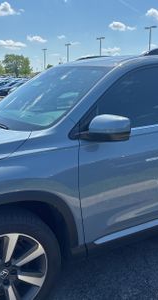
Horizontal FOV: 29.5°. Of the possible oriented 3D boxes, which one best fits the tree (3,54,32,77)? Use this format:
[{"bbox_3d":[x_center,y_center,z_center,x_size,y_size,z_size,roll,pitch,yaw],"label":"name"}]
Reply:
[{"bbox_3d":[-14.740,-18.925,69.493,6.711,6.813,6.375,-3,14,-11],"label":"tree"}]

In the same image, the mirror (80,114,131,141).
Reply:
[{"bbox_3d":[0.140,-0.121,1.676,0.160,0.154,0.268,-8,16,-29],"label":"mirror"}]

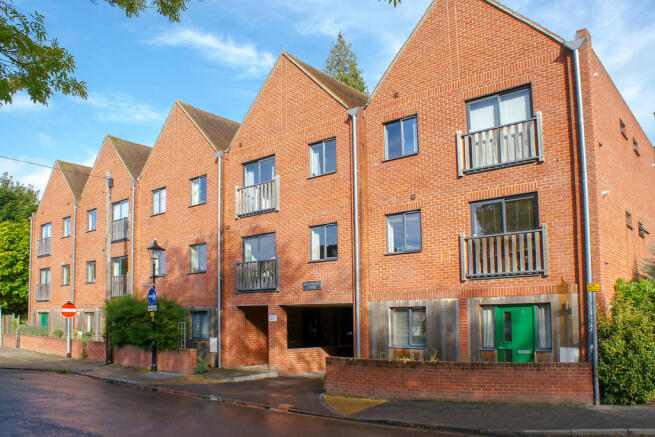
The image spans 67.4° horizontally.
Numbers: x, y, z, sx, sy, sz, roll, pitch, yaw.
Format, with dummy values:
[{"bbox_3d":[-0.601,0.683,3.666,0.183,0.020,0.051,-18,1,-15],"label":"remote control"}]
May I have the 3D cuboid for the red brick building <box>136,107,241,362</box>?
[{"bbox_3d":[-3.947,0.808,25.090,6.750,11.580,9.000,-9,-12,39],"label":"red brick building"}]

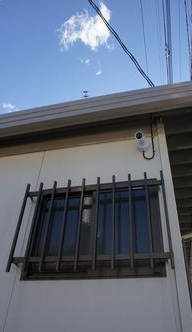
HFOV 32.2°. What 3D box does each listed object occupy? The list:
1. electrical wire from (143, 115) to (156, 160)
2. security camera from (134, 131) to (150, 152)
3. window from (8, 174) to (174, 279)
[{"bbox_3d":[0.483,-0.280,3.091,0.110,0.633,0.050,-6,-44,10],"label":"electrical wire"},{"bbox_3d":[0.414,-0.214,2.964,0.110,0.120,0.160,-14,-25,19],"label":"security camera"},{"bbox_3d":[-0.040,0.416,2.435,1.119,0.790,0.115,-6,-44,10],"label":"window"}]

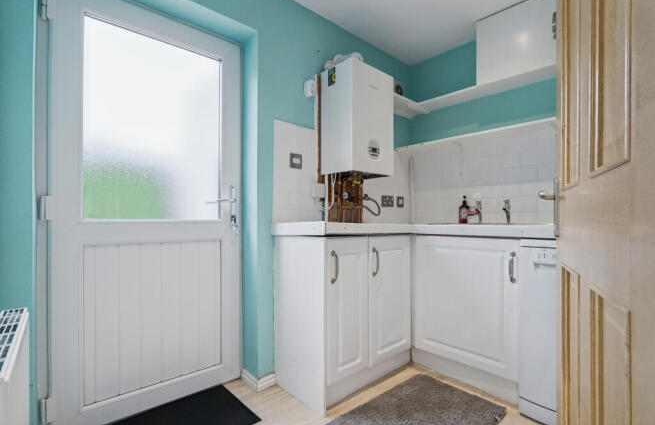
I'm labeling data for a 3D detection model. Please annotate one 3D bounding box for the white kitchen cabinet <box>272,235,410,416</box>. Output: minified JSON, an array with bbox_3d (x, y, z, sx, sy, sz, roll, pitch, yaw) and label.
[{"bbox_3d":[0.123,0.561,1.812,0.726,0.865,0.440,1,-1,-41],"label":"white kitchen cabinet"}]

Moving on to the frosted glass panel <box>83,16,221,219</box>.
[{"bbox_3d":[-0.848,-0.418,1.483,0.609,0.918,0.030,1,-1,-41],"label":"frosted glass panel"}]

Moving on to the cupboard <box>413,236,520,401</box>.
[{"bbox_3d":[0.969,0.563,1.838,0.594,0.860,0.590,1,-1,-41],"label":"cupboard"}]

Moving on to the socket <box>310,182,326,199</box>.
[{"bbox_3d":[-0.060,-0.137,1.893,0.088,0.086,0.040,1,-1,-41],"label":"socket"}]

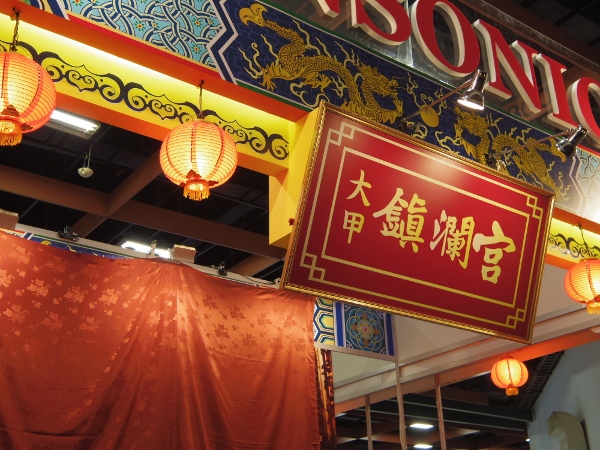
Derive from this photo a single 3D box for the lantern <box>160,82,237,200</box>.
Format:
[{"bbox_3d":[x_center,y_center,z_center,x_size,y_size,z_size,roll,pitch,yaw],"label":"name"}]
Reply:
[{"bbox_3d":[-0.439,-0.378,3.567,0.340,0.600,0.340,-1,-24,-1],"label":"lantern"}]

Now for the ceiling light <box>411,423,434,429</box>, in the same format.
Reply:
[{"bbox_3d":[5.992,9.802,39.874,1.250,0.100,0.600,15,-29,-33],"label":"ceiling light"}]

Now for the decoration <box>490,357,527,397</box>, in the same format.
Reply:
[{"bbox_3d":[1.888,1.362,7.320,0.340,0.349,0.340,-1,-24,-1],"label":"decoration"}]

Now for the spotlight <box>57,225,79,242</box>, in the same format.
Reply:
[{"bbox_3d":[-1.901,0.069,6.660,0.170,0.140,0.150,15,-29,-33],"label":"spotlight"}]

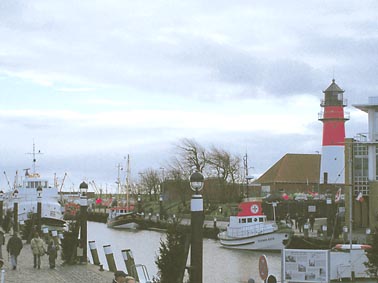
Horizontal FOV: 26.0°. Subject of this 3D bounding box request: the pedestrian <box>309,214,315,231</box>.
[{"bbox_3d":[11.973,8.013,79.944,0.550,1.720,0.400,-1,-4,18],"label":"pedestrian"}]

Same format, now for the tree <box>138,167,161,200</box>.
[{"bbox_3d":[-7.480,8.301,154.798,4.300,6.200,4.300,0,-4,0],"label":"tree"}]

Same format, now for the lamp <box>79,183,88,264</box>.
[{"bbox_3d":[-5.721,4.361,44.458,0.450,4.350,0.450,0,-4,0],"label":"lamp"}]

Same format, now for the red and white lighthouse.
[{"bbox_3d":[26.396,-1.149,148.331,5.500,20.500,5.500,0,-4,0],"label":"red and white lighthouse"}]

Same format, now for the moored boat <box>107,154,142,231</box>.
[{"bbox_3d":[-10.165,7.721,127.628,3.400,11.400,10.000,2,-4,-24],"label":"moored boat"}]

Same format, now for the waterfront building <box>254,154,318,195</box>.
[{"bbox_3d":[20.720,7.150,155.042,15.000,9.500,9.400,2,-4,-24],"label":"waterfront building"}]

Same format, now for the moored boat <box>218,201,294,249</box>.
[{"bbox_3d":[6.290,8.063,77.847,7.800,4.700,2.900,1,-4,-15],"label":"moored boat"}]

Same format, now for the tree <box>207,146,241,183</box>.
[{"bbox_3d":[5.943,4.939,140.739,6.000,8.000,5.600,0,-4,0],"label":"tree"}]

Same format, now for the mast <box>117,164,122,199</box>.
[{"bbox_3d":[-10.996,6.495,129.298,0.250,6.200,0.250,0,-4,0],"label":"mast"}]

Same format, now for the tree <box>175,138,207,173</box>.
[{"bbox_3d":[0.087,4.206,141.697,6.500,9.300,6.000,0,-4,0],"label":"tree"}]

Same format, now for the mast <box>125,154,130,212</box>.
[{"bbox_3d":[-9.428,6.300,126.220,0.250,8.600,0.250,0,-4,0],"label":"mast"}]

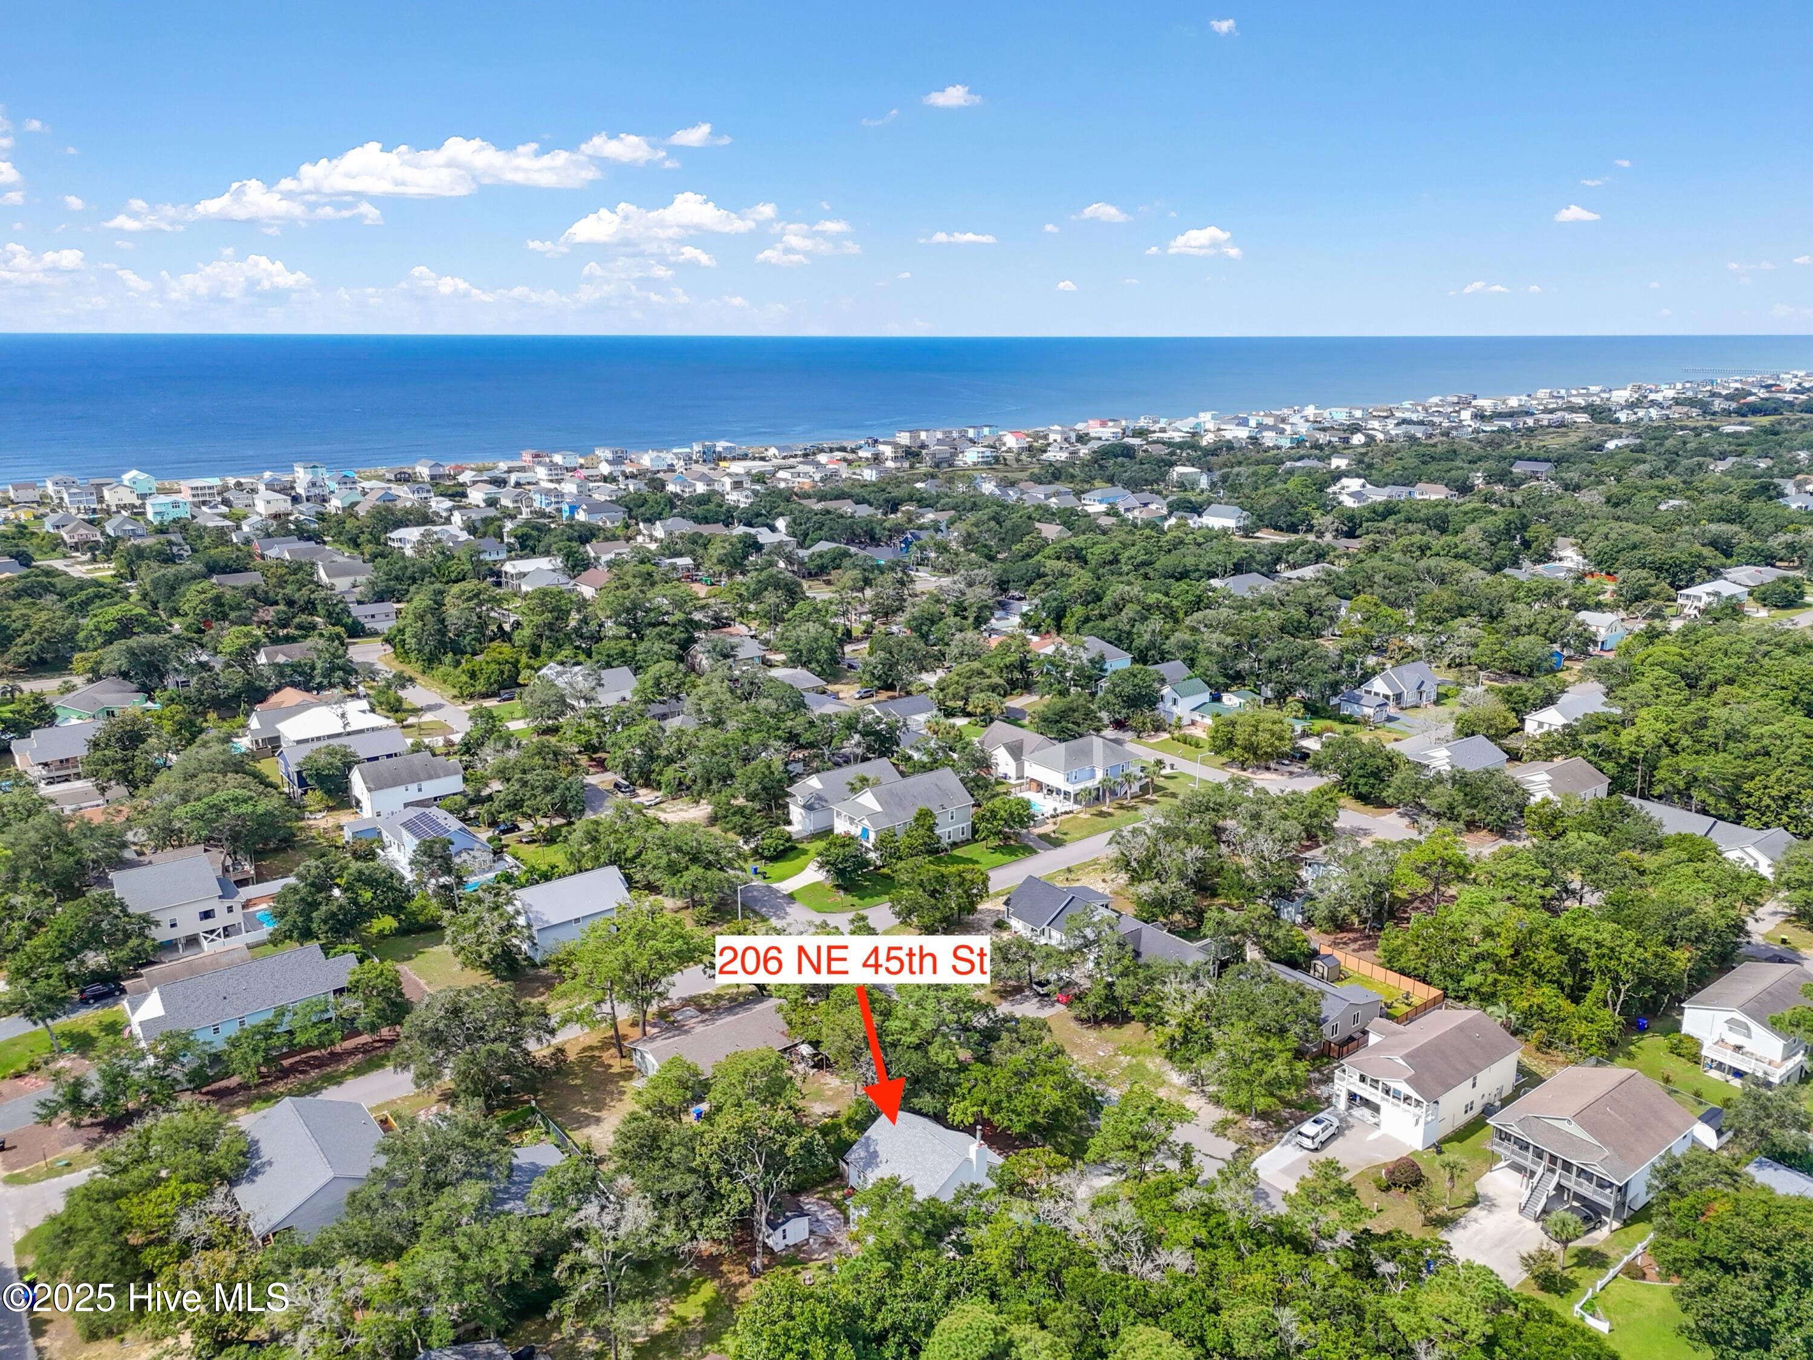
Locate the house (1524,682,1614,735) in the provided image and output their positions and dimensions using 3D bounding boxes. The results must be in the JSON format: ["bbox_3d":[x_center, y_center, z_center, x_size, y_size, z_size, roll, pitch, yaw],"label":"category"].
[{"bbox_3d":[132.670,6.760,247.680,23.120,6.900,9.720,-11,19,-35],"label":"house"}]

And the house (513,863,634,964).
[{"bbox_3d":[-40.758,27.518,152.261,12.113,7.565,10.415,-11,19,-35],"label":"house"}]

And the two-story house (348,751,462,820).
[{"bbox_3d":[-83.490,16.600,210.420,15.290,7.800,9.980,-12,20,-38],"label":"two-story house"}]

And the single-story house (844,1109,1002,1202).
[{"bbox_3d":[1.680,44.950,117.670,10.740,6.410,10.130,-14,21,-40],"label":"single-story house"}]

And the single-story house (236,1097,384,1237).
[{"bbox_3d":[-49.917,41.055,106.026,11.796,6.193,13.662,-12,20,-37],"label":"single-story house"}]

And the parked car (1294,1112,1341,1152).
[{"bbox_3d":[37.539,41.015,114.425,1.980,1.780,5.050,15,21,43],"label":"parked car"}]

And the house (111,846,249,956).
[{"bbox_3d":[-87.848,26.535,151.759,11.563,9.728,12.211,-11,19,-36],"label":"house"}]

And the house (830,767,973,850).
[{"bbox_3d":[-0.610,20.400,192.740,18.290,9.900,11.890,-11,19,-35],"label":"house"}]

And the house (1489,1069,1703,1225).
[{"bbox_3d":[63.720,42.550,117.190,16.560,7.500,11.740,-11,19,-36],"label":"house"}]

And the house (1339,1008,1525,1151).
[{"bbox_3d":[49.647,36.804,120.232,15.909,6.792,10.313,-11,19,-34],"label":"house"}]

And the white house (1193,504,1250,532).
[{"bbox_3d":[124.490,-62.500,493.760,17.540,9.200,14.000,9,18,29],"label":"white house"}]

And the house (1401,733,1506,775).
[{"bbox_3d":[91.002,13.108,207.581,13.622,5.760,9.615,-11,19,-34],"label":"house"}]

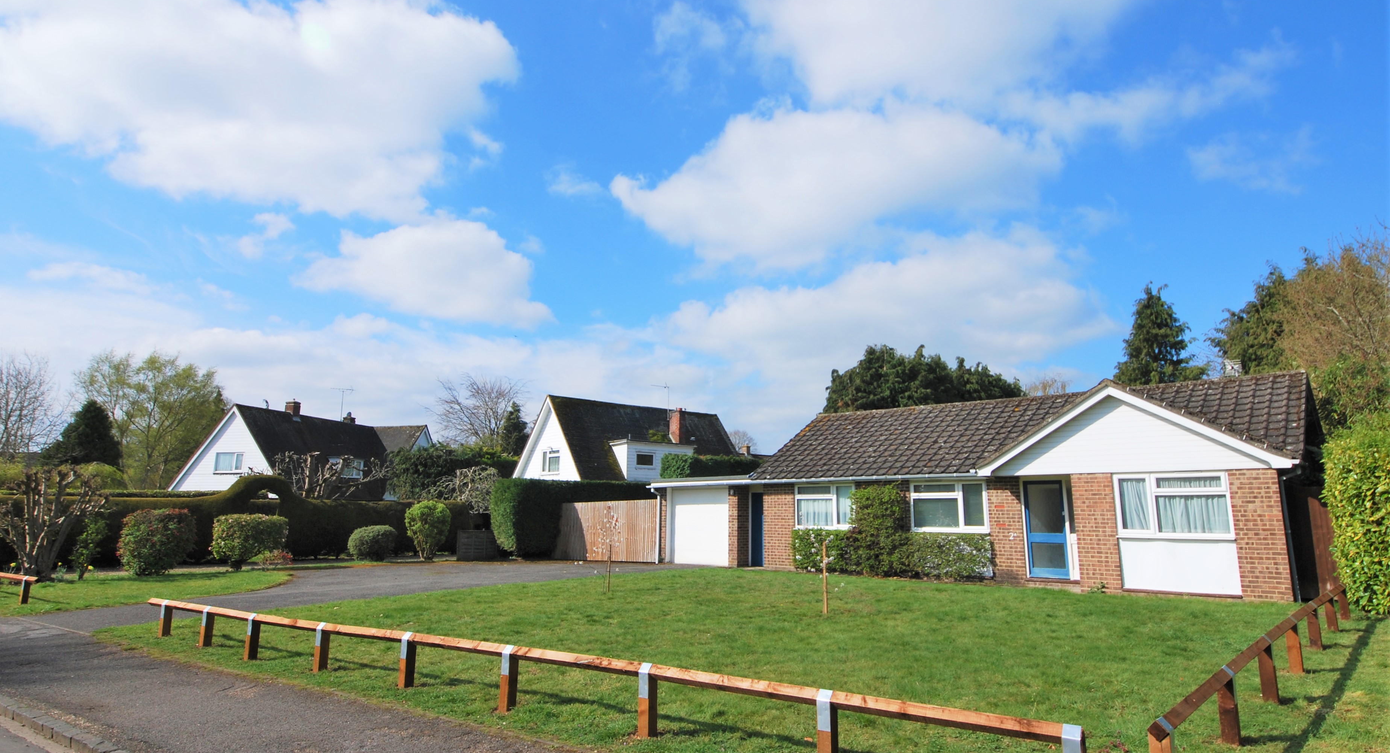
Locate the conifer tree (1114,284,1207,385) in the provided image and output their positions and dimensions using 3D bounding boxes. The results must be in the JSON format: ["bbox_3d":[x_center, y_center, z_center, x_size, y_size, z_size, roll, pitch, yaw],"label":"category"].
[{"bbox_3d":[20.817,1.622,30.309,4.200,11.792,4.200,-6,-13,34],"label":"conifer tree"}]

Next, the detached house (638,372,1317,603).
[{"bbox_3d":[6.630,2.834,18.293,14.800,4.420,7.600,-9,-15,41],"label":"detached house"}]

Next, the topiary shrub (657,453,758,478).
[{"bbox_3d":[0.746,4.787,26.577,4.600,3.677,1.800,5,-12,-22],"label":"topiary shrub"}]

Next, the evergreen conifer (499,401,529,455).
[{"bbox_3d":[-12.152,5.814,45.685,2.900,8.445,2.900,4,-11,-14],"label":"evergreen conifer"}]

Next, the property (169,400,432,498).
[{"bbox_3d":[-23.025,5.941,42.385,8.900,6.774,12.200,-2,-11,16],"label":"property"}]

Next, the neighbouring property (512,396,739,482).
[{"bbox_3d":[-3.021,4.970,36.309,10.800,6.869,9.000,9,-13,-35],"label":"neighbouring property"}]

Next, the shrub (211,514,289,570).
[{"bbox_3d":[-11.181,4.103,17.503,1.750,1.380,1.450,8,-13,-32],"label":"shrub"}]

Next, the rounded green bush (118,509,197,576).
[{"bbox_3d":[-12.708,3.750,16.446,1.600,1.620,1.500,9,-14,-37],"label":"rounded green bush"}]

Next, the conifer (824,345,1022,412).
[{"bbox_3d":[10.395,3.013,31.024,8.600,8.973,6.000,-3,-11,18],"label":"conifer"}]

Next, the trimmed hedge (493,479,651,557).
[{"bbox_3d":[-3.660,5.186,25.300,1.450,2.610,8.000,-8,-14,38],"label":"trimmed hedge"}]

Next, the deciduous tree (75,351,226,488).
[{"bbox_3d":[-40.054,4.246,49.967,9.000,12.387,8.500,10,-14,-38],"label":"deciduous tree"}]

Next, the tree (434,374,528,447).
[{"bbox_3d":[-16.326,5.469,51.847,7.000,11.309,7.000,4,-11,-17],"label":"tree"}]

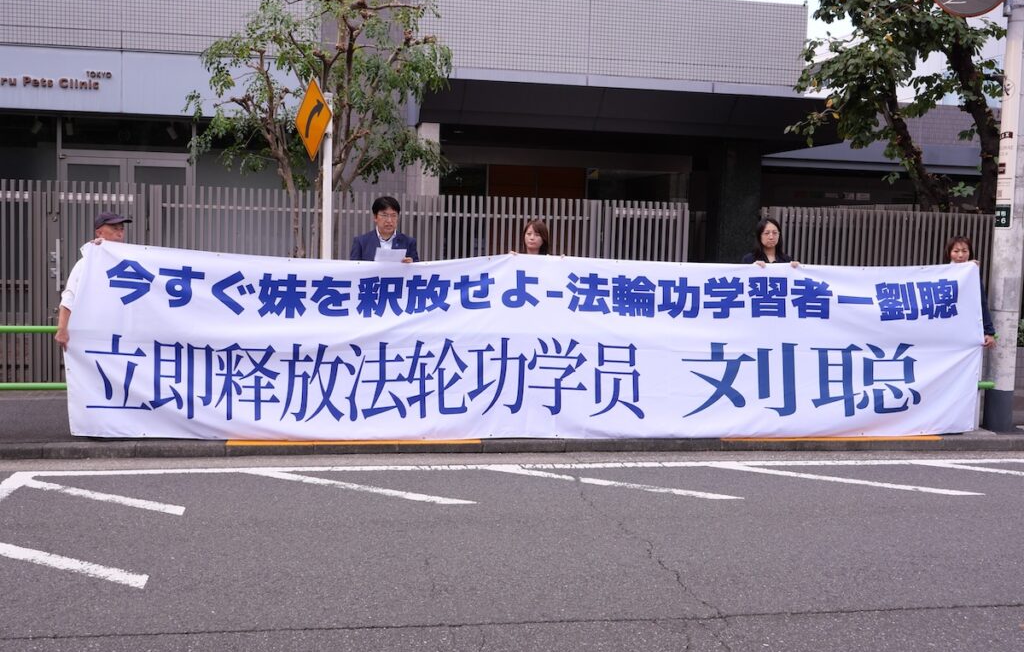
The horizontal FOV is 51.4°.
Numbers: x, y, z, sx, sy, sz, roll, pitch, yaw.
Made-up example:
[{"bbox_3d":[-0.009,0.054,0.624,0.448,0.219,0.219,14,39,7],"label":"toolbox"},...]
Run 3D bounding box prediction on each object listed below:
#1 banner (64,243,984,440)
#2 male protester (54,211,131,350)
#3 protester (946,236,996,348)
[{"bbox_3d":[0.355,0.123,7.654,6.738,1.360,0.200,1,6,-11],"label":"banner"},{"bbox_3d":[-2.822,-0.007,7.288,0.560,1.537,0.440,-3,7,-38],"label":"male protester"},{"bbox_3d":[3.646,0.054,8.532,0.500,1.529,0.400,2,5,1],"label":"protester"}]

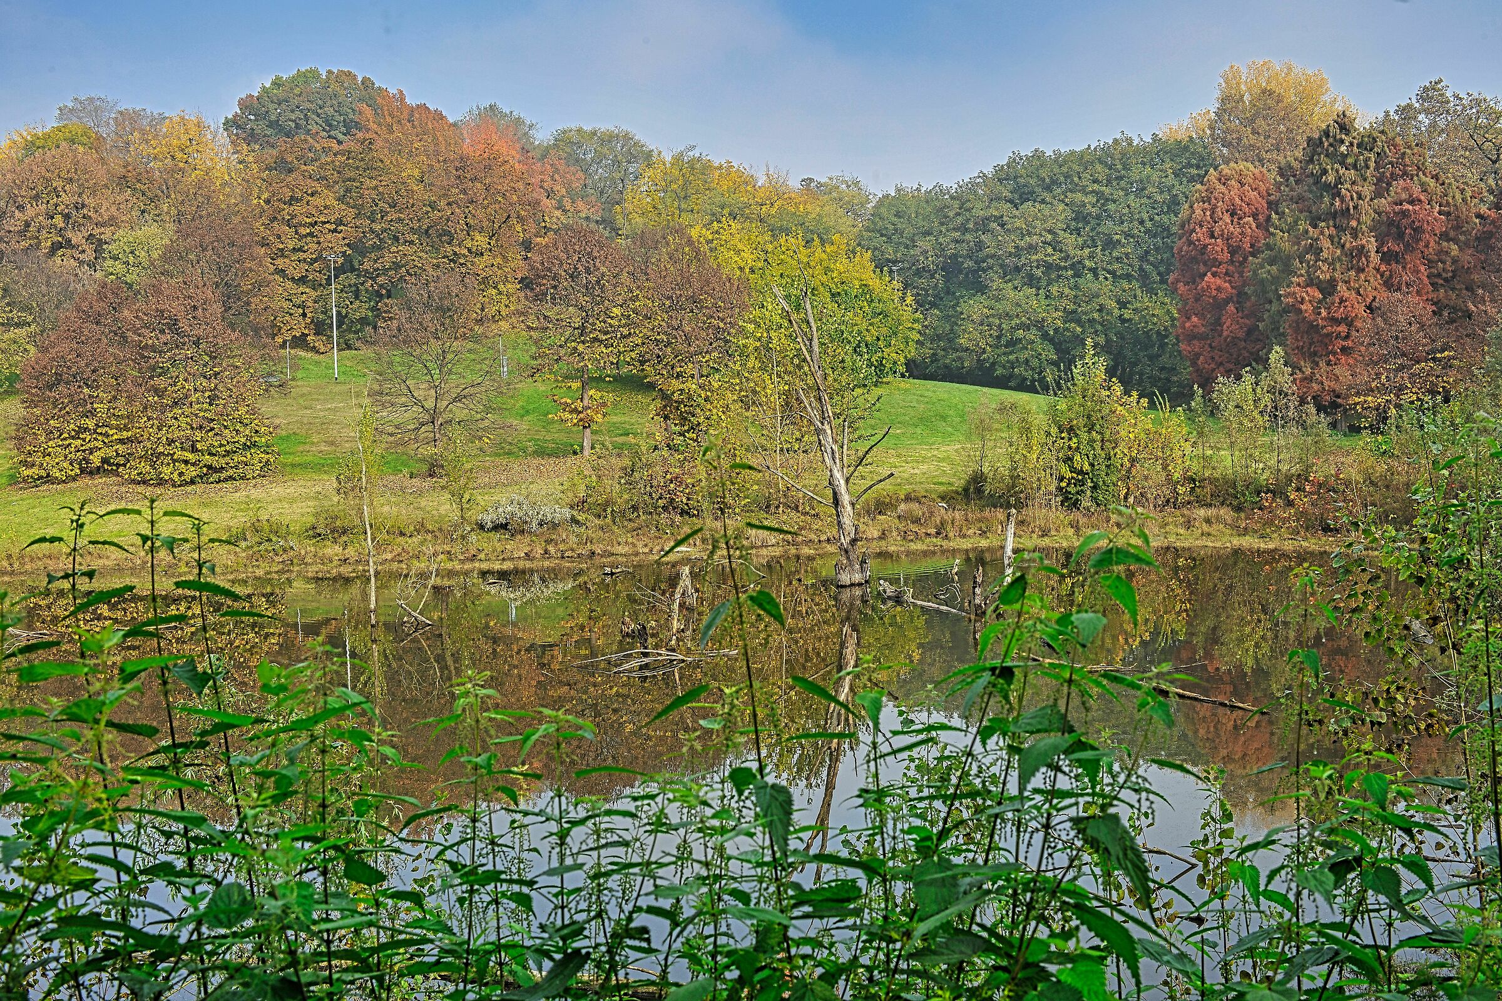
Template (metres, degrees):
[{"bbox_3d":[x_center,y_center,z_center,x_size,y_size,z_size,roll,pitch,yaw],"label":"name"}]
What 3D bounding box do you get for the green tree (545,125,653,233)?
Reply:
[{"bbox_3d":[-13.542,-24.520,133.083,11.000,19.177,11.000,-1,3,0],"label":"green tree"}]

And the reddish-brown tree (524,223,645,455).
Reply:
[{"bbox_3d":[-6.527,-6.257,56.999,4.579,9.026,4.579,-1,3,0],"label":"reddish-brown tree"}]

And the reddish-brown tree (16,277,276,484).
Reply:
[{"bbox_3d":[-22.499,-4.438,54.312,9.681,7.654,8.300,-1,3,0],"label":"reddish-brown tree"}]

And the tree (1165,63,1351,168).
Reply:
[{"bbox_3d":[43.459,-23.943,124.334,15.200,26.862,13.500,-1,3,0],"label":"tree"}]

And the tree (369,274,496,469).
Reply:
[{"bbox_3d":[-11.377,-4.577,52.143,4.523,6.972,4.523,-1,3,0],"label":"tree"}]

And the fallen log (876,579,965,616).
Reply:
[{"bbox_3d":[3.477,1.956,29.725,0.500,0.376,3.212,-3,4,-27],"label":"fallen log"}]

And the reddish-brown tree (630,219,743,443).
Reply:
[{"bbox_3d":[-2.788,-7.355,64.854,5.210,9.906,5.210,-1,3,0],"label":"reddish-brown tree"}]

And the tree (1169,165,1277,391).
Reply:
[{"bbox_3d":[27.163,-12.794,84.179,5.954,13.105,5.954,-1,3,0],"label":"tree"}]

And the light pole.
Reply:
[{"bbox_3d":[-24.524,-10.691,85.599,0.950,7.454,0.400,-1,3,0],"label":"light pole"}]

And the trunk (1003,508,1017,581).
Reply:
[{"bbox_3d":[5.797,1.040,32.711,0.260,1.768,0.250,-1,3,0],"label":"trunk"}]

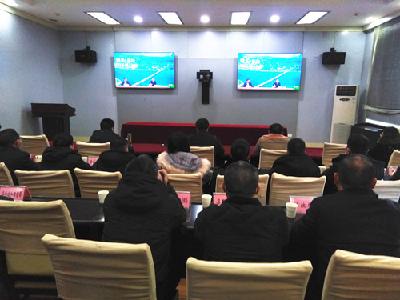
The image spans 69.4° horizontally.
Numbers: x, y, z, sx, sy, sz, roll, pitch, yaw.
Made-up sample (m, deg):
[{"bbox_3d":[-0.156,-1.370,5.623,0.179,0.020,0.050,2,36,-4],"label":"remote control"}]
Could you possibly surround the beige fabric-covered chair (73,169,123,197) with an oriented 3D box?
[{"bbox_3d":[-0.838,0.611,2.911,0.480,0.950,0.570,3,11,14],"label":"beige fabric-covered chair"}]

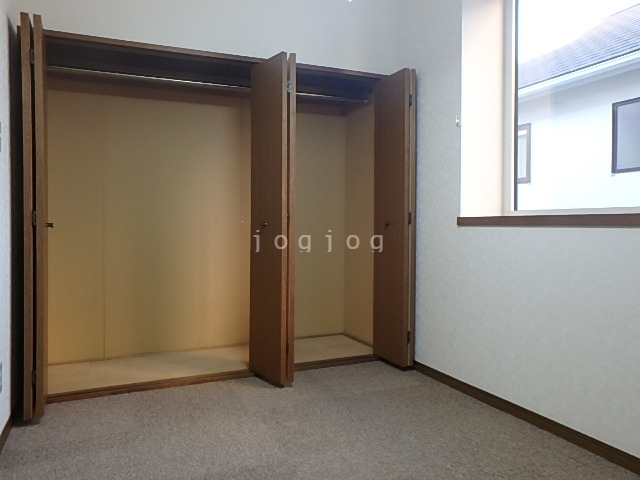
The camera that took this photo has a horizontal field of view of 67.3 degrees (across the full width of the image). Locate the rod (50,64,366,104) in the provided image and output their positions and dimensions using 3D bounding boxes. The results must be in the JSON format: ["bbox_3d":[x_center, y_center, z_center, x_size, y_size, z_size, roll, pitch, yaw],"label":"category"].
[{"bbox_3d":[-0.624,-1.000,3.110,2.077,0.032,0.032,-1,1,-23],"label":"rod"}]

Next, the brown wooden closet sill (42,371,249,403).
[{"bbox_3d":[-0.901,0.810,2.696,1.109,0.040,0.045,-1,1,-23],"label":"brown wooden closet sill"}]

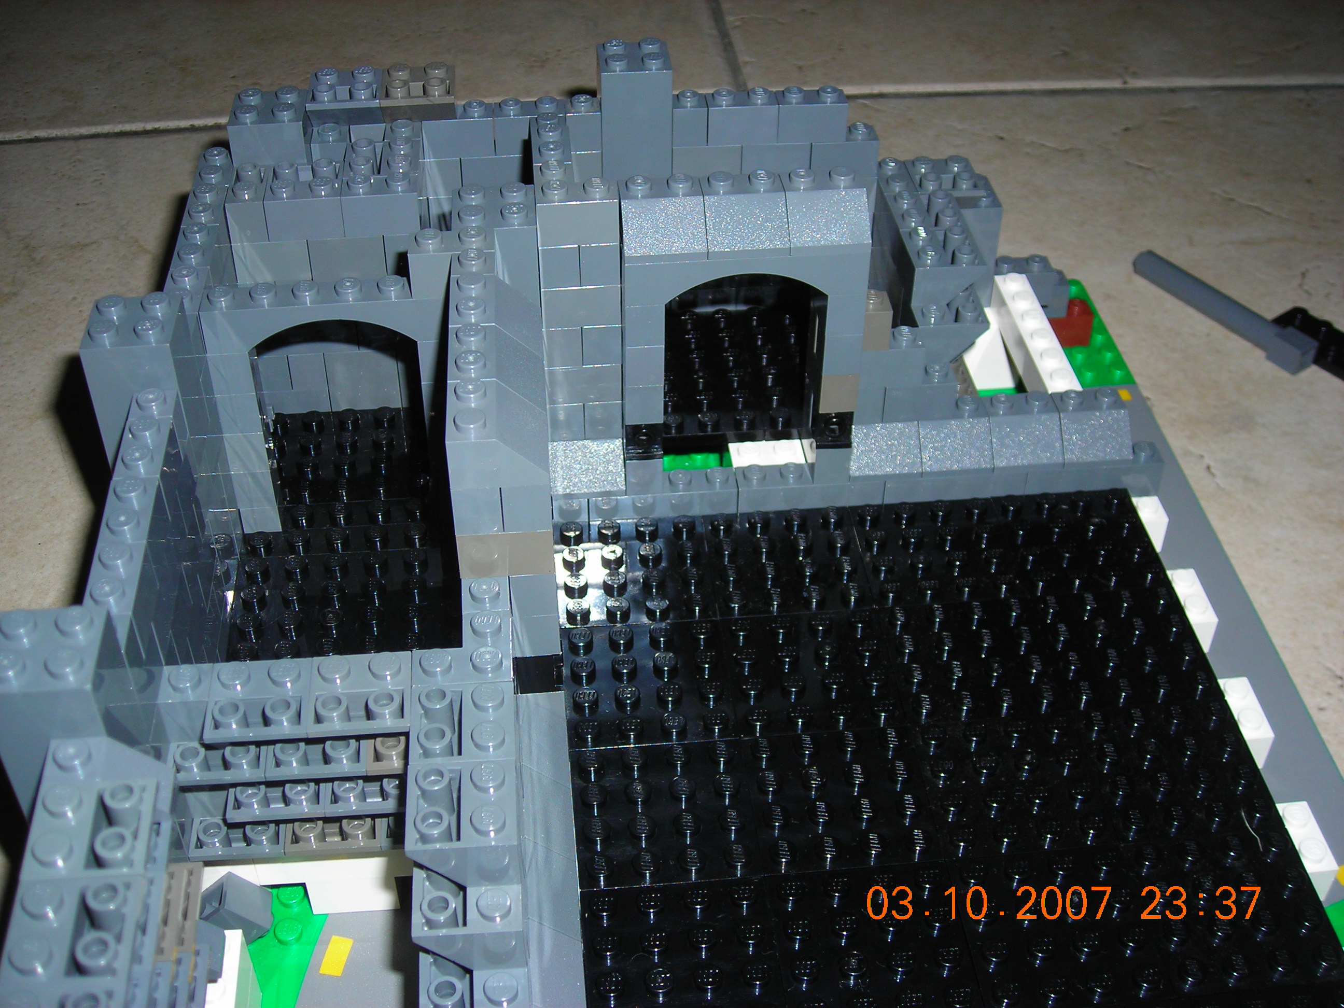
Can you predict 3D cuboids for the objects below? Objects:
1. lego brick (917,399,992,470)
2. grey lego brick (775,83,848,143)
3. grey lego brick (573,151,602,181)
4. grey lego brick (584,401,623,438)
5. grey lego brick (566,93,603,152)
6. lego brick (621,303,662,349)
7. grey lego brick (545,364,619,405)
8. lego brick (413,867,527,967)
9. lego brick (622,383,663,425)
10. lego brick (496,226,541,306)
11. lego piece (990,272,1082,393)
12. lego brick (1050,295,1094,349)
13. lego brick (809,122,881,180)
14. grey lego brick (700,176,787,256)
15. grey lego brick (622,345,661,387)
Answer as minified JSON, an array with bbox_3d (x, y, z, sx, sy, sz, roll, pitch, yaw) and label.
[{"bbox_3d":[0.061,-0.016,0.347,0.016,0.011,0.016,-4,41,-4],"label":"lego brick"},{"bbox_3d":[0.032,-0.088,0.361,0.016,0.011,0.008,-3,40,-5],"label":"grey lego brick"},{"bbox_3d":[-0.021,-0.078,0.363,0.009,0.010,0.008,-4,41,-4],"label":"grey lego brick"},{"bbox_3d":[-0.015,-0.021,0.338,0.008,0.011,0.009,-4,41,-4],"label":"grey lego brick"},{"bbox_3d":[-0.020,-0.086,0.357,0.008,0.011,0.008,-4,41,-4],"label":"grey lego brick"},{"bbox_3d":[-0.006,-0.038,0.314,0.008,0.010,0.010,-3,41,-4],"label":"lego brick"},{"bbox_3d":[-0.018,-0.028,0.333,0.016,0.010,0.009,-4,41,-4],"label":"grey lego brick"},{"bbox_3d":[-0.029,0.061,0.230,0.016,0.011,0.008,-4,41,-4],"label":"lego brick"},{"bbox_3d":[-0.006,-0.024,0.326,0.008,0.011,0.009,-4,41,-4],"label":"lego brick"},{"bbox_3d":[-0.034,-0.046,0.309,0.016,0.030,0.016,-4,41,-4],"label":"lego brick"},{"bbox_3d":[0.085,-0.038,0.372,0.008,0.011,0.048,-4,41,-4],"label":"lego piece"},{"bbox_3d":[0.102,-0.047,0.416,0.016,0.011,0.008,-3,40,-5],"label":"lego brick"},{"bbox_3d":[0.039,-0.082,0.367,0.016,0.011,0.008,-4,41,-4],"label":"lego brick"},{"bbox_3d":[0.014,-0.056,0.305,0.016,0.011,0.016,-3,41,-4],"label":"grey lego brick"},{"bbox_3d":[-0.006,-0.030,0.321,0.008,0.010,0.008,-4,41,-4],"label":"grey lego brick"}]

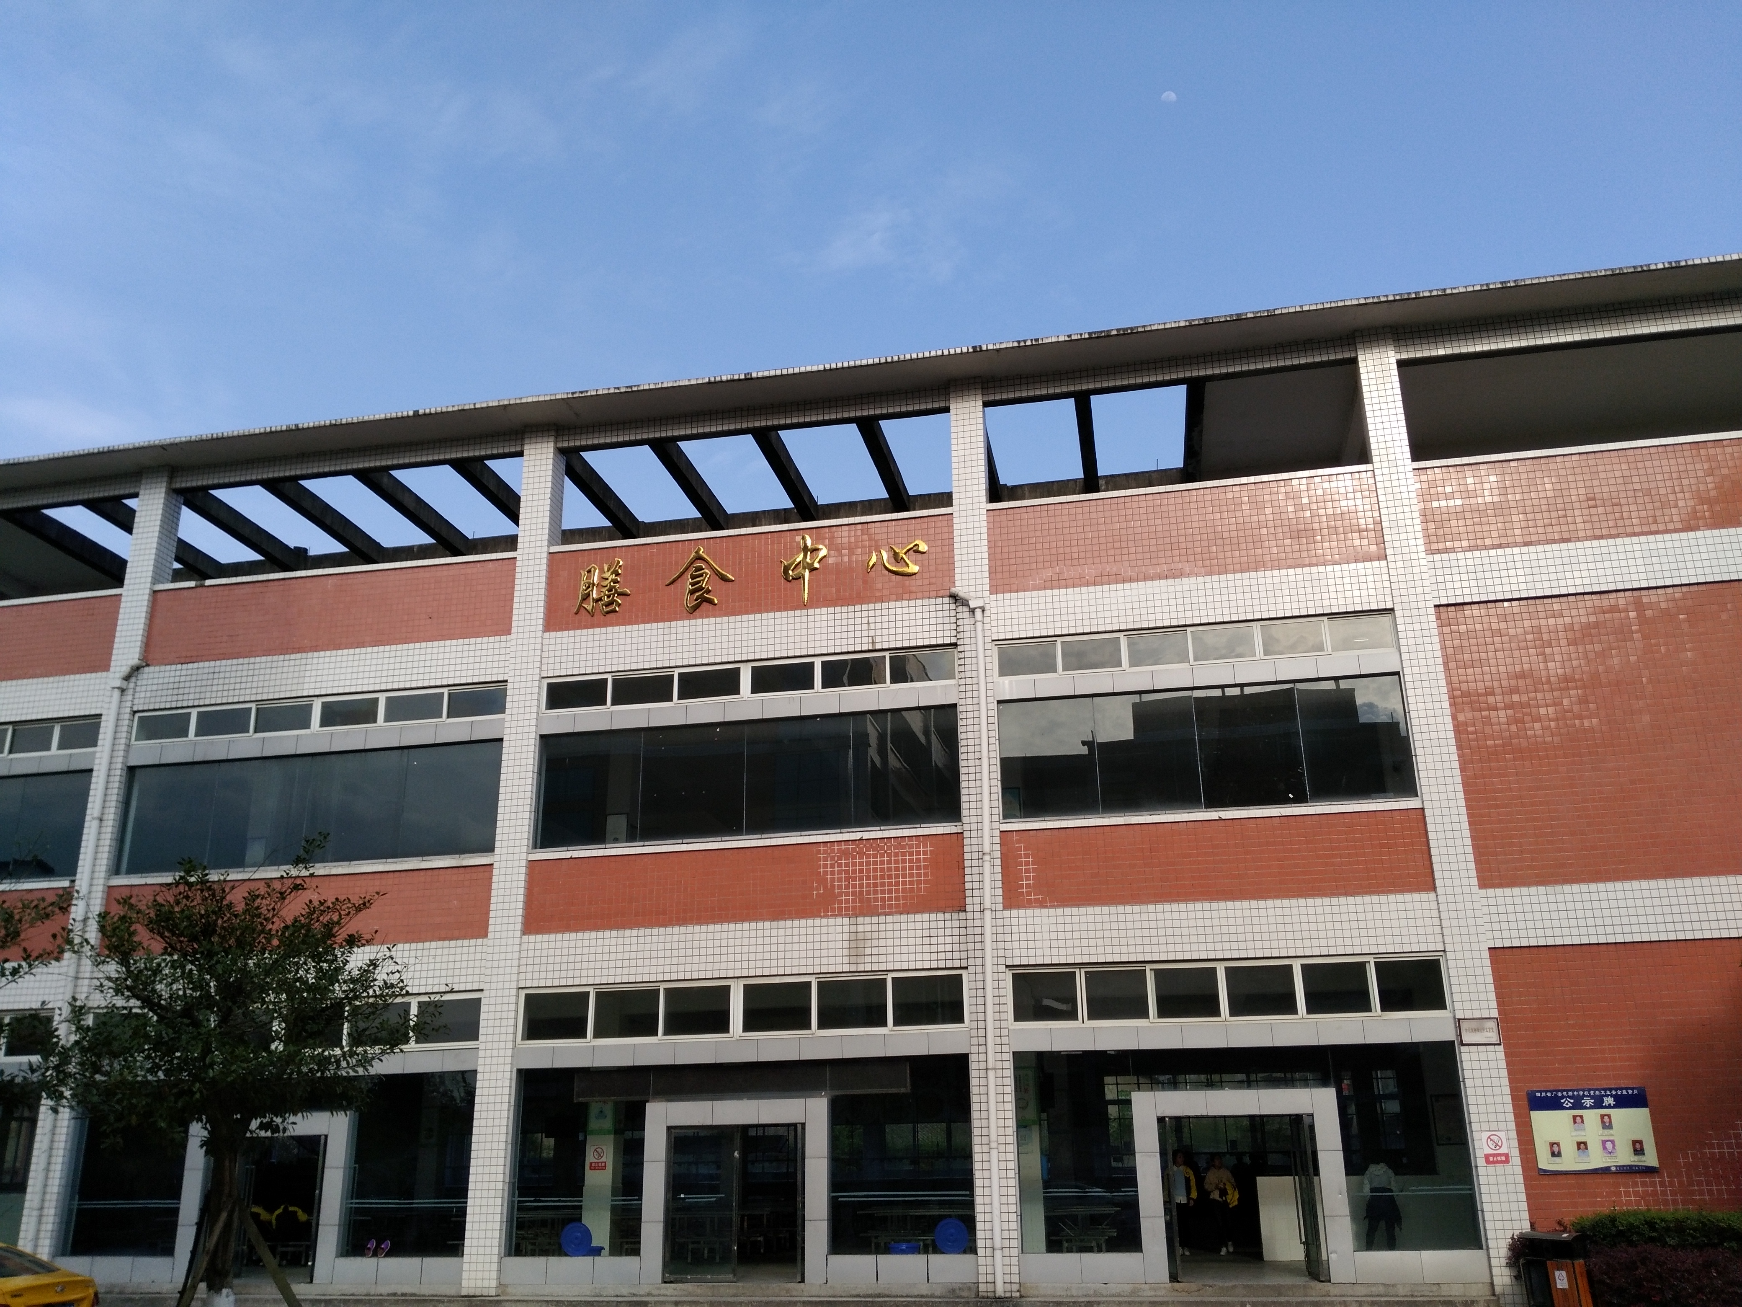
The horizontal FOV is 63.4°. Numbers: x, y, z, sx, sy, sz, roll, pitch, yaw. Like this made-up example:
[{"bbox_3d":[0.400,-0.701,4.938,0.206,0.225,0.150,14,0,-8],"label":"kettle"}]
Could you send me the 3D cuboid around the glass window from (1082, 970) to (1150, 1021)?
[{"bbox_3d":[3.479,4.853,19.983,0.867,0.687,0.100,-5,-19,11],"label":"glass window"}]

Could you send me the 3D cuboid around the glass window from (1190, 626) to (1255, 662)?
[{"bbox_3d":[5.244,-0.152,21.022,0.902,0.497,0.080,-5,-19,11],"label":"glass window"}]

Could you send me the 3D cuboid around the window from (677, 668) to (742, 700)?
[{"bbox_3d":[-2.619,0.504,22.852,1.060,0.480,0.100,-5,-19,10],"label":"window"}]

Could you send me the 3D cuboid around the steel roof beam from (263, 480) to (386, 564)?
[{"bbox_3d":[-10.504,-2.576,27.298,0.250,0.360,3.675,-5,-19,11],"label":"steel roof beam"}]

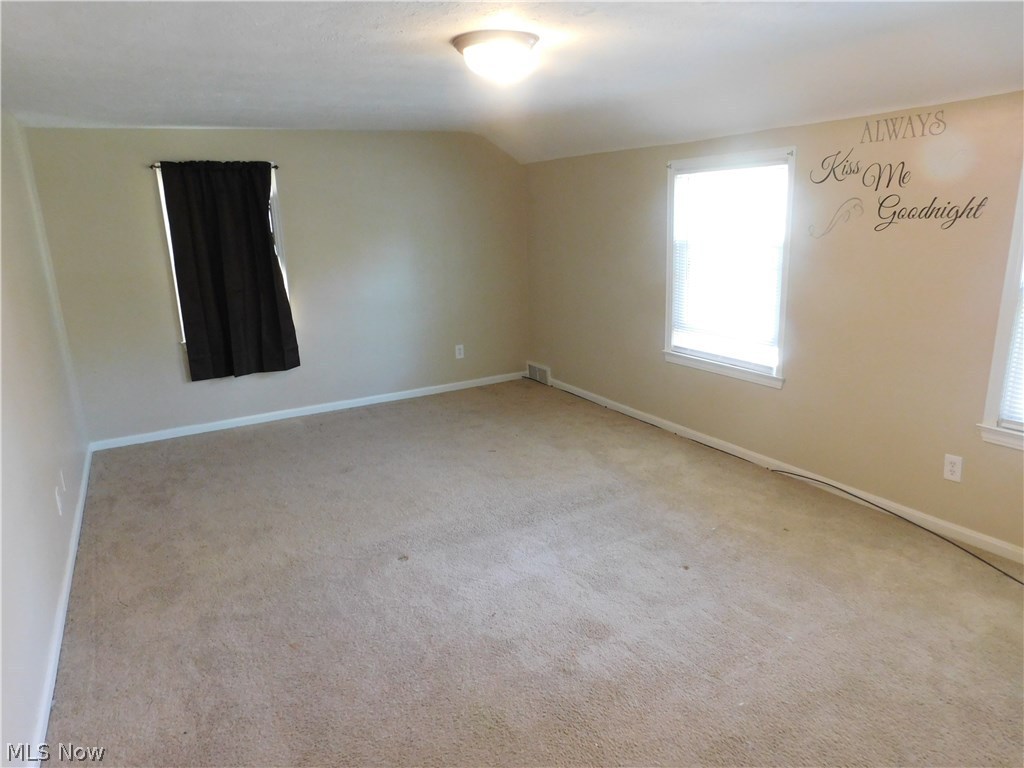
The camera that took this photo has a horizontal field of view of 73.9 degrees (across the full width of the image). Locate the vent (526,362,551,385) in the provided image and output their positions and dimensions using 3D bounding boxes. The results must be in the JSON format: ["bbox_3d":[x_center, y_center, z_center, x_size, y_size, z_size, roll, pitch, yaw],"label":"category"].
[{"bbox_3d":[0.257,-0.094,6.108,0.040,0.154,0.385,-10,16,-27],"label":"vent"}]

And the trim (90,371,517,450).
[{"bbox_3d":[-1.361,0.173,5.487,3.520,0.063,0.018,-10,16,-27],"label":"trim"}]

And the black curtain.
[{"bbox_3d":[-1.999,-0.802,4.861,0.775,1.488,0.090,-10,16,-27],"label":"black curtain"}]

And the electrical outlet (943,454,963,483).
[{"bbox_3d":[1.962,0.378,3.031,0.010,0.115,0.069,-10,16,-27],"label":"electrical outlet"}]

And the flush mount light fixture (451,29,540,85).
[{"bbox_3d":[-0.062,-1.219,2.565,0.338,0.131,0.338,-2,14,1],"label":"flush mount light fixture"}]

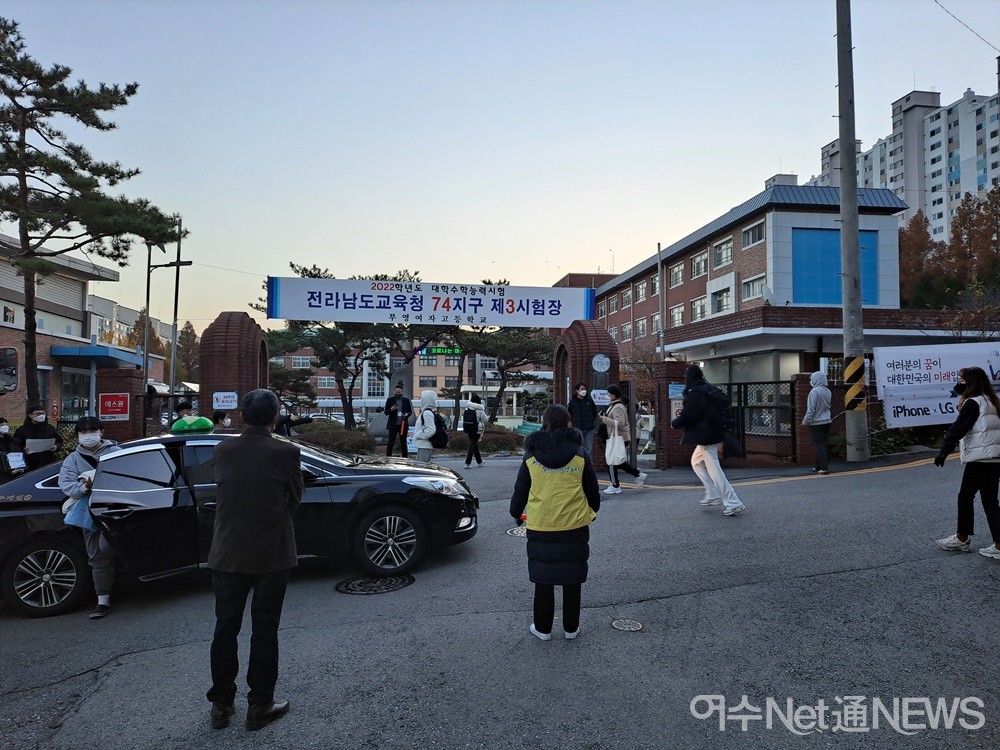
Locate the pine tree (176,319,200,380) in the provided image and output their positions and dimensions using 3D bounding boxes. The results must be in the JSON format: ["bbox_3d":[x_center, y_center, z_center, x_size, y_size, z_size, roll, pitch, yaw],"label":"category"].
[{"bbox_3d":[-20.668,-0.317,45.907,2.100,6.600,2.100,0,-2,0],"label":"pine tree"}]

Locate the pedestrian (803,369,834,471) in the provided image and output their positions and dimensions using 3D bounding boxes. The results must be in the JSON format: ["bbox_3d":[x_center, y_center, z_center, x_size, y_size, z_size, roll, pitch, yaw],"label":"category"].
[{"bbox_3d":[5.175,0.779,11.276,0.500,1.690,0.420,1,-2,-41],"label":"pedestrian"}]

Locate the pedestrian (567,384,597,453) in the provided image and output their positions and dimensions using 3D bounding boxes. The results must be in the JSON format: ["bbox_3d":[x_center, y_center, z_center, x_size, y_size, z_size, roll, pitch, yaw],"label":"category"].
[{"bbox_3d":[1.564,1.026,13.142,0.560,1.730,0.360,1,-3,-12],"label":"pedestrian"}]

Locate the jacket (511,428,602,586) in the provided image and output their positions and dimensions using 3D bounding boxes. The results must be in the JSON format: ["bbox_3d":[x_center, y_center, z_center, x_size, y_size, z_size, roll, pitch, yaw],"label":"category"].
[{"bbox_3d":[0.380,0.892,4.830,0.620,1.080,0.420,0,-2,2],"label":"jacket"}]

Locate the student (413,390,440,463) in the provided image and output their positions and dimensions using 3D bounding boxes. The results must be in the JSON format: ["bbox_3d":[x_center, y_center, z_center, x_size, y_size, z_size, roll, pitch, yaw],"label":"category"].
[{"bbox_3d":[-1.145,1.066,11.020,0.480,1.640,0.480,-1,-3,22],"label":"student"}]

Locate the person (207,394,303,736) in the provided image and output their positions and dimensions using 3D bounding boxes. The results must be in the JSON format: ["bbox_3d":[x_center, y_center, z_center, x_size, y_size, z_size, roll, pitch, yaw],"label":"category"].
[{"bbox_3d":[-1.260,0.946,3.607,0.490,1.730,0.350,0,-3,18],"label":"person"}]

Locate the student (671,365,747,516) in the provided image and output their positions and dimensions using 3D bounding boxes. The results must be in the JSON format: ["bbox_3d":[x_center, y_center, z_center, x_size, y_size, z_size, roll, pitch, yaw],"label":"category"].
[{"bbox_3d":[2.374,0.736,7.916,0.740,1.690,0.500,-1,-3,30],"label":"student"}]

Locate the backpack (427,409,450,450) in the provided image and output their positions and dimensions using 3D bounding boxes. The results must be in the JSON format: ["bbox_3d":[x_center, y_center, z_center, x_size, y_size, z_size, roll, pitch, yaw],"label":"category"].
[{"bbox_3d":[-0.914,0.795,10.300,0.320,0.570,0.330,0,-2,3],"label":"backpack"}]

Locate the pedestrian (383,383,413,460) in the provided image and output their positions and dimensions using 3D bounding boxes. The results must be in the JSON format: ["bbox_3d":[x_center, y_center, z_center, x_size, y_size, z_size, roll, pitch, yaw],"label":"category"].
[{"bbox_3d":[-2.033,1.069,13.817,0.550,1.740,0.400,0,-2,3],"label":"pedestrian"}]

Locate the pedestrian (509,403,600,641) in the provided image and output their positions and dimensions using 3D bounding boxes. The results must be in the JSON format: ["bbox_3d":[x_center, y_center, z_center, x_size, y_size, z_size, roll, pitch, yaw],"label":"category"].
[{"bbox_3d":[0.381,1.004,4.830,0.620,1.610,0.390,0,-2,5],"label":"pedestrian"}]

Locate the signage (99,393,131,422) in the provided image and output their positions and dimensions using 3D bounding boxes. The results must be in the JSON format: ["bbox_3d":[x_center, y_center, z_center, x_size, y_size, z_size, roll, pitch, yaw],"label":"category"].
[{"bbox_3d":[-6.394,0.539,11.500,0.460,0.450,0.030,1,-3,-14],"label":"signage"}]

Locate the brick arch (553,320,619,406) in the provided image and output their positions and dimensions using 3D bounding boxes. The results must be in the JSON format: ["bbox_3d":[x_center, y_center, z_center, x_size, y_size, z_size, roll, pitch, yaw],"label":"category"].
[{"bbox_3d":[1.780,0.391,14.058,1.000,3.000,1.400,0,-2,-12],"label":"brick arch"}]

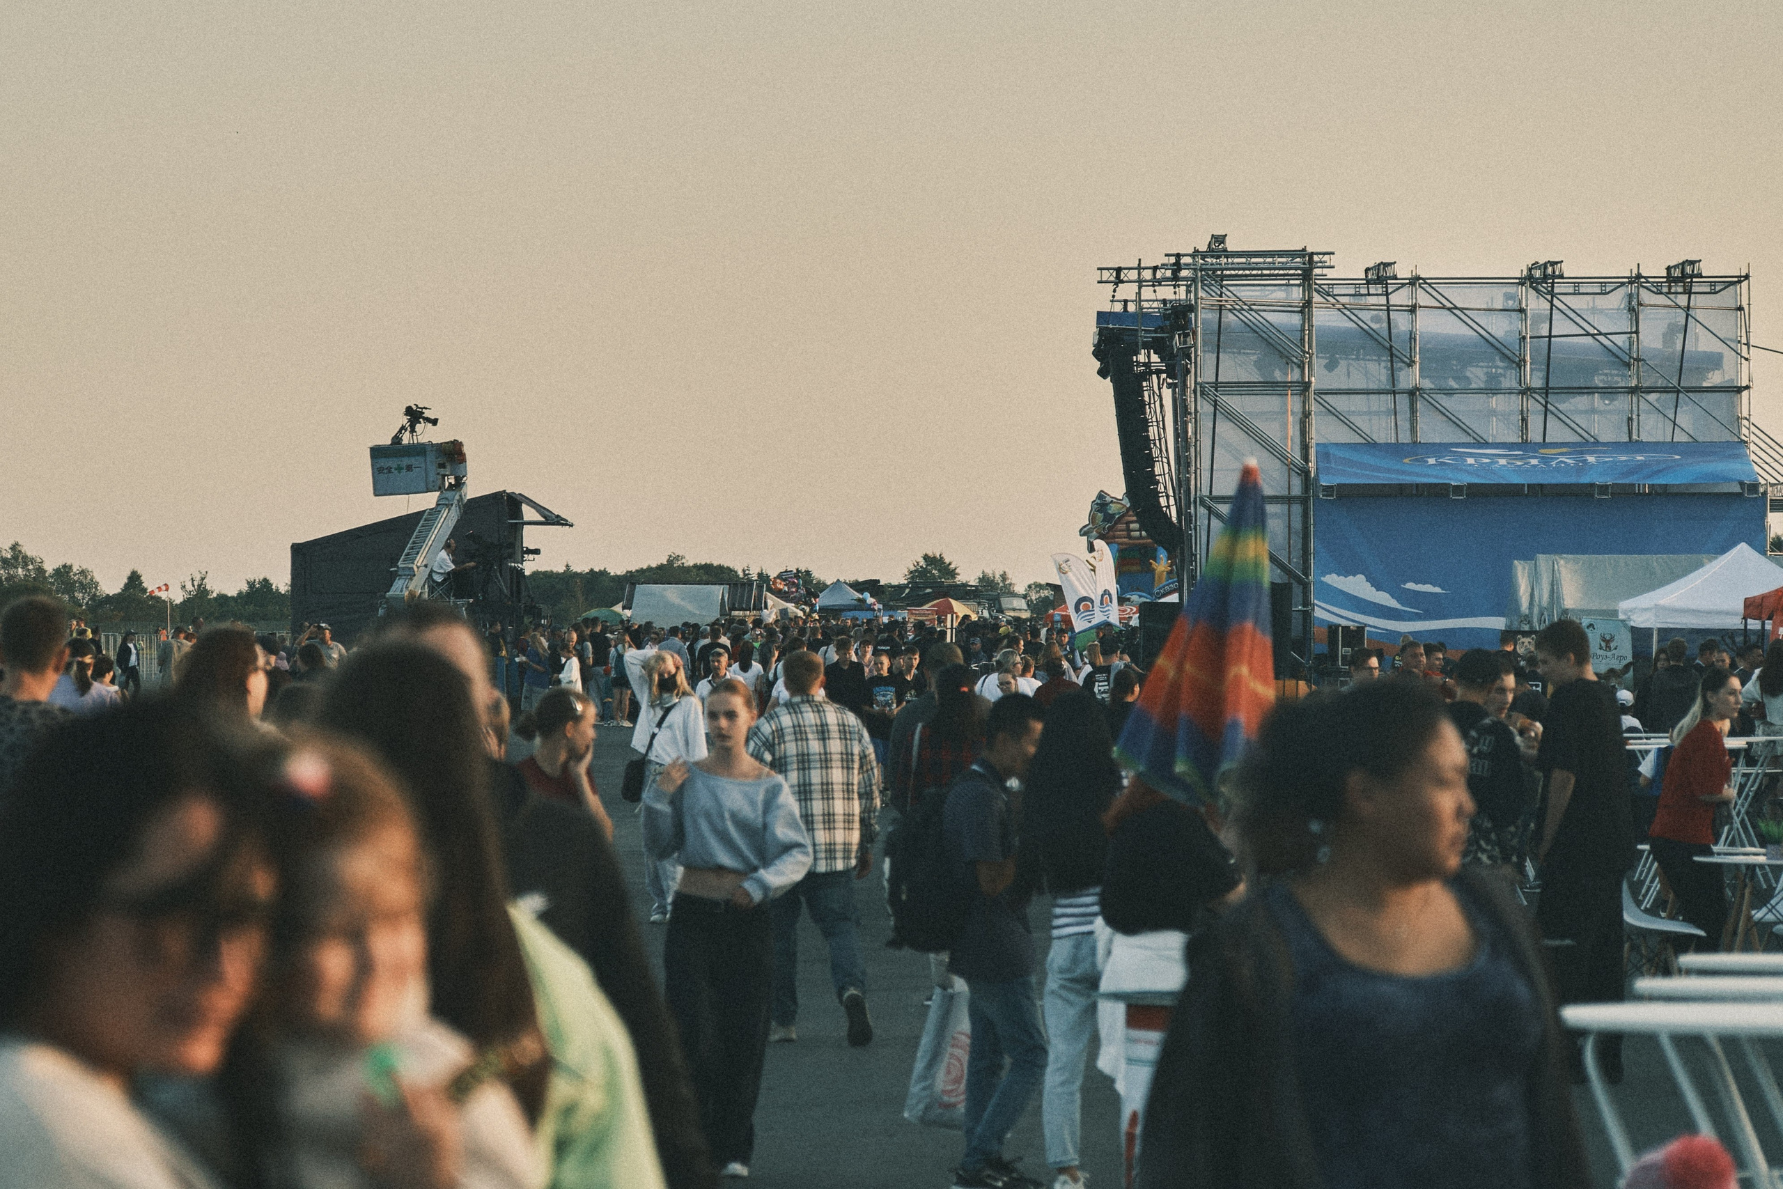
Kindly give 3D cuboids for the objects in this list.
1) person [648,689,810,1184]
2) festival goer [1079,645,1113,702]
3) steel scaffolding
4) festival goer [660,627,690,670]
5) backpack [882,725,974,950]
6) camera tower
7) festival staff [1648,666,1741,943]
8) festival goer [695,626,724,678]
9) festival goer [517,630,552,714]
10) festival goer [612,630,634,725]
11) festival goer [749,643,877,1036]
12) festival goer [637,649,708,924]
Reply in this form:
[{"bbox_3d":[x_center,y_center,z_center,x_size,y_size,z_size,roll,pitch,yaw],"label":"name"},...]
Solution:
[{"bbox_3d":[-0.548,1.108,17.400,0.550,1.670,0.380,0,0,7],"label":"person"},{"bbox_3d":[1.882,1.259,47.000,0.540,1.700,0.380,0,0,3],"label":"festival goer"},{"bbox_3d":[9.480,-1.927,95.000,11.600,8.300,8.500,0,0,0],"label":"steel scaffolding"},{"bbox_3d":[-3.071,1.312,74.000,0.520,1.700,0.340,0,0,14],"label":"festival goer"},{"bbox_3d":[0.105,0.892,17.400,0.240,0.620,0.330,0,0,-26],"label":"backpack"},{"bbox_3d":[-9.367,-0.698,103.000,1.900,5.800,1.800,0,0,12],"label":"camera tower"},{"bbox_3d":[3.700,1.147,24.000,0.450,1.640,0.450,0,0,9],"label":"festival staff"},{"bbox_3d":[-2.636,1.295,76.000,0.500,1.720,0.320,0,0,0],"label":"festival goer"},{"bbox_3d":[-5.153,1.362,75.000,0.460,1.620,0.460,0,0,30],"label":"festival goer"},{"bbox_3d":[-4.550,1.429,88.000,0.400,1.610,0.460,0,0,-30],"label":"festival goer"},{"bbox_3d":[-0.353,1.130,23.300,0.600,1.755,0.580,0,0,6],"label":"festival goer"},{"bbox_3d":[-1.337,1.169,31.500,0.480,1.650,0.350,0,0,-3],"label":"festival goer"}]

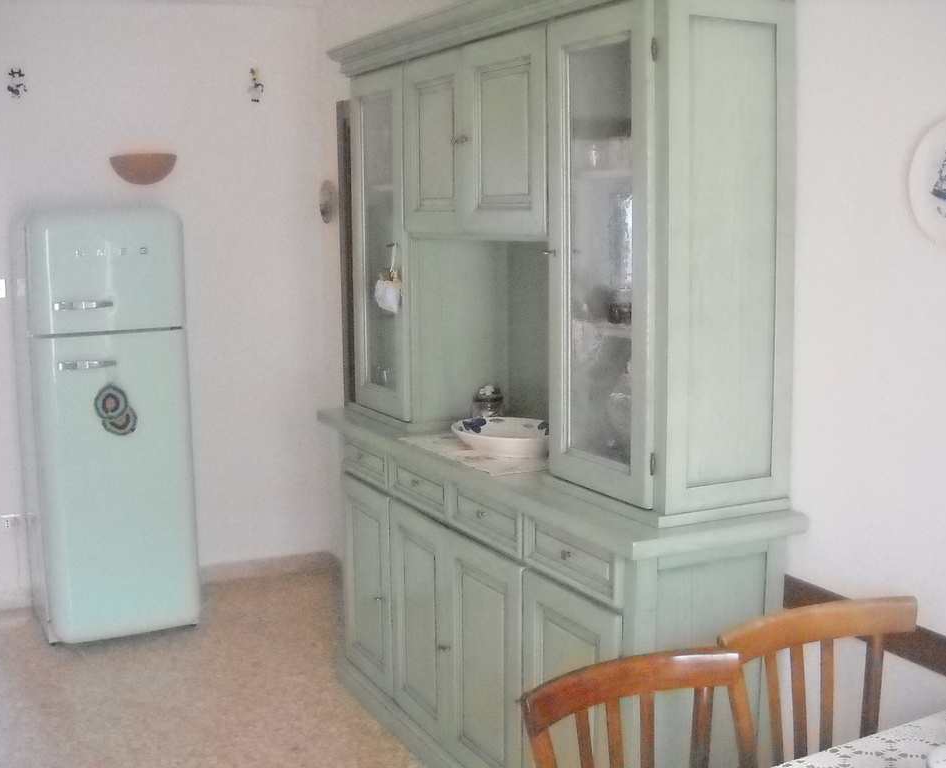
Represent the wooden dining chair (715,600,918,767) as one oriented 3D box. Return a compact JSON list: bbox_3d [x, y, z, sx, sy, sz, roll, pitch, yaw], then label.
[{"bbox_3d":[0.761,0.924,2.293,0.490,0.900,0.500,-5,9,-27],"label":"wooden dining chair"}]

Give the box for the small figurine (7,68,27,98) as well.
[{"bbox_3d":[-1.888,-1.246,5.029,0.078,0.122,0.022,-4,9,-25],"label":"small figurine"}]

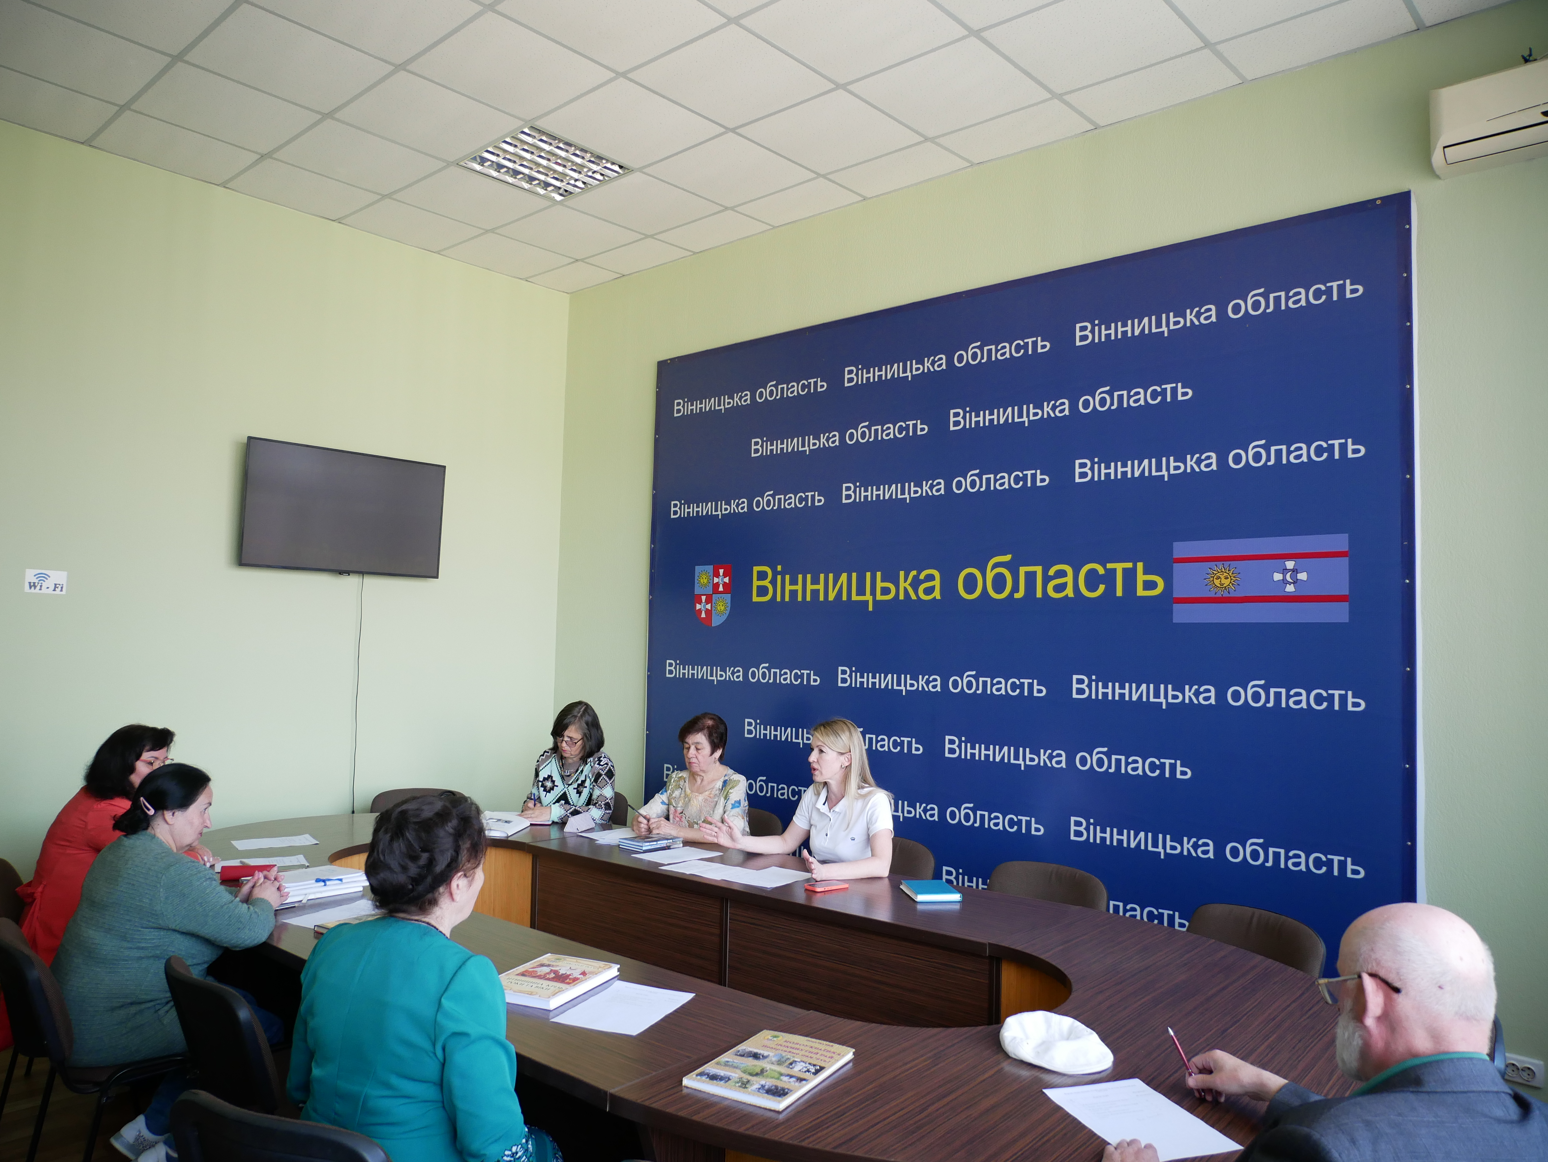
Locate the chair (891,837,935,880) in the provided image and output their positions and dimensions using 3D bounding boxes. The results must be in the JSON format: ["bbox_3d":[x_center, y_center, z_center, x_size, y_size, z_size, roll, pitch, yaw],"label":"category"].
[{"bbox_3d":[0.290,1.416,4.089,0.500,0.820,0.560,-1,-4,40],"label":"chair"}]

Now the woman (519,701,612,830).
[{"bbox_3d":[-0.994,1.214,5.057,0.490,1.270,0.650,0,-3,14],"label":"woman"}]

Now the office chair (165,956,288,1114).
[{"bbox_3d":[-1.123,1.321,2.604,0.500,0.820,0.560,-1,-4,40],"label":"office chair"}]

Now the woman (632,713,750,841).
[{"bbox_3d":[-0.396,1.210,4.646,0.540,1.260,0.650,0,-3,28],"label":"woman"}]

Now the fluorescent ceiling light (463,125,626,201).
[{"bbox_3d":[-1.078,-1.964,4.999,0.585,0.070,0.585,-1,-4,42],"label":"fluorescent ceiling light"}]

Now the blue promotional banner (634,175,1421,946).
[{"bbox_3d":[0.721,0.147,4.931,3.870,2.950,0.050,-1,-4,42],"label":"blue promotional banner"}]

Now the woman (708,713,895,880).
[{"bbox_3d":[0.188,1.183,4.114,0.680,1.285,0.550,3,-4,-41],"label":"woman"}]

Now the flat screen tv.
[{"bbox_3d":[-2.254,-0.368,5.701,0.070,0.630,1.085,3,-1,42],"label":"flat screen tv"}]

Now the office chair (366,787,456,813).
[{"bbox_3d":[-1.742,1.426,5.040,0.500,0.820,0.560,1,-3,-6],"label":"office chair"}]

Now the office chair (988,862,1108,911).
[{"bbox_3d":[0.840,1.403,3.604,0.500,0.820,0.560,-1,-3,32],"label":"office chair"}]

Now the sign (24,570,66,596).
[{"bbox_3d":[-3.202,0.004,4.726,0.004,0.097,0.155,-1,-4,42],"label":"sign"}]

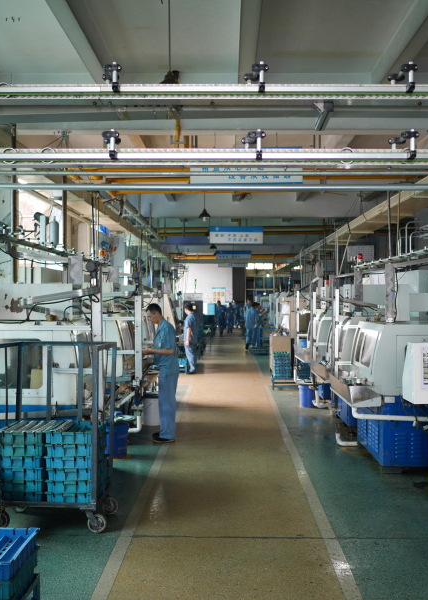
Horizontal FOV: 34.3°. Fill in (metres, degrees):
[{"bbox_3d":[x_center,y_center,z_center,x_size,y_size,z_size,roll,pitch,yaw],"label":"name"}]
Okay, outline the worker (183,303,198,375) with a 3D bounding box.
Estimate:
[{"bbox_3d":[-0.516,0.900,16.250,0.360,1.660,0.480,0,0,40],"label":"worker"}]

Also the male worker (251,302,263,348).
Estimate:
[{"bbox_3d":[1.620,0.920,25.000,0.480,1.600,0.480,0,0,-3],"label":"male worker"}]

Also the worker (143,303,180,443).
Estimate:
[{"bbox_3d":[-0.654,0.890,8.560,0.490,1.690,0.500,0,0,-3],"label":"worker"}]

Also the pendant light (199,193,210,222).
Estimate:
[{"bbox_3d":[-0.227,-2.335,17.500,0.310,0.760,0.310,0,0,0],"label":"pendant light"}]

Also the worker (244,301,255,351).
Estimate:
[{"bbox_3d":[1.310,0.900,24.300,0.480,1.650,0.360,0,0,18],"label":"worker"}]

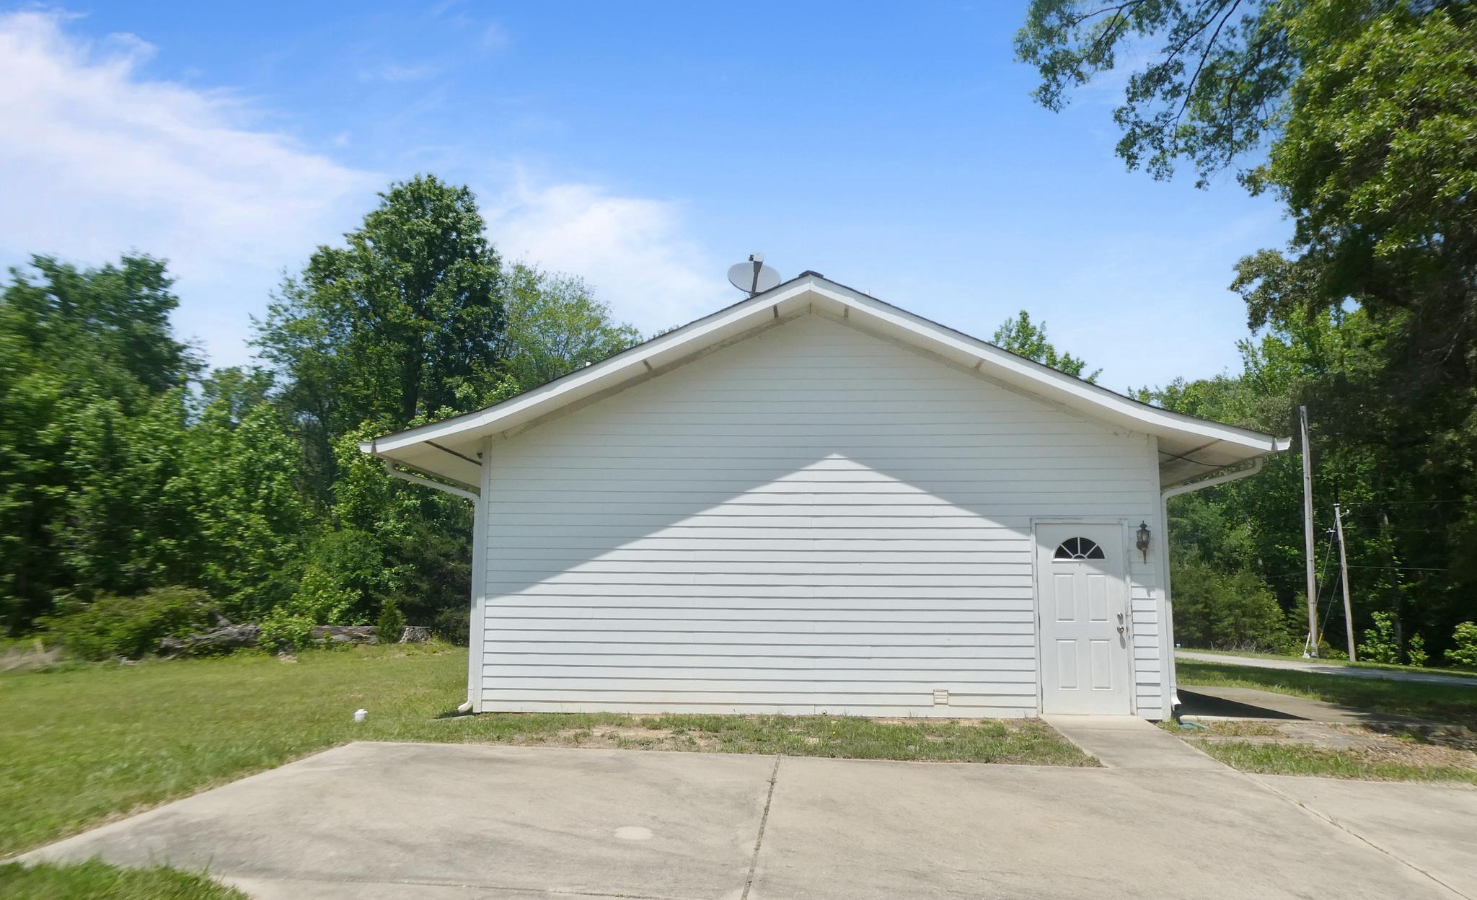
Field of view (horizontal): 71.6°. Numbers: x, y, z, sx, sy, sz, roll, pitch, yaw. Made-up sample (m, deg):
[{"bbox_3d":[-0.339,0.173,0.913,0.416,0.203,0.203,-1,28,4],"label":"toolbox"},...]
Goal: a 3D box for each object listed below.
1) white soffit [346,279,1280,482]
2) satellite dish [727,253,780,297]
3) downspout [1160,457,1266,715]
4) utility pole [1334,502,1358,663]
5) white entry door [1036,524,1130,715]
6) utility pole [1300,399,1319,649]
[{"bbox_3d":[0.805,-0.924,10.805,9.420,1.940,0.070,0,-6,3],"label":"white soffit"},{"bbox_3d":[0.176,-1.979,11.987,0.600,0.560,0.550,0,-6,0],"label":"satellite dish"},{"bbox_3d":[5.119,1.428,10.962,1.080,2.700,0.100,0,-6,3],"label":"downspout"},{"bbox_3d":[23.921,5.226,40.384,0.220,6.139,0.220,-6,-8,30],"label":"utility pole"},{"bbox_3d":[3.696,1.808,10.971,0.920,2.030,0.050,0,-6,3],"label":"white entry door"},{"bbox_3d":[23.110,3.246,41.523,0.270,10.101,0.270,-3,-7,29],"label":"utility pole"}]

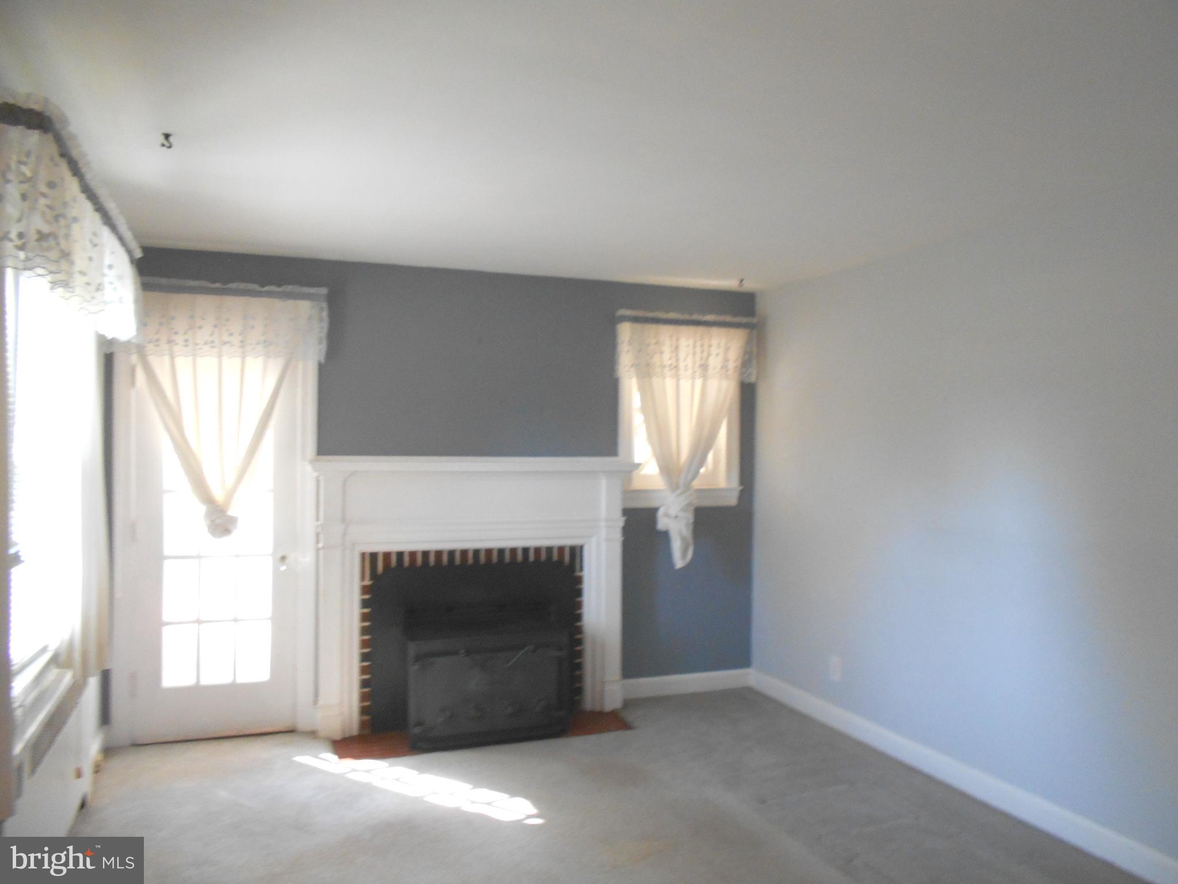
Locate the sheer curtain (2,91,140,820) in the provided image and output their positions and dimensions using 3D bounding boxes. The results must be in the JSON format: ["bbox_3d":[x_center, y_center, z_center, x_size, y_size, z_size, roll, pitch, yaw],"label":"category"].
[{"bbox_3d":[-1.751,0.073,3.000,0.210,1.810,1.600,1,0,-20],"label":"sheer curtain"}]

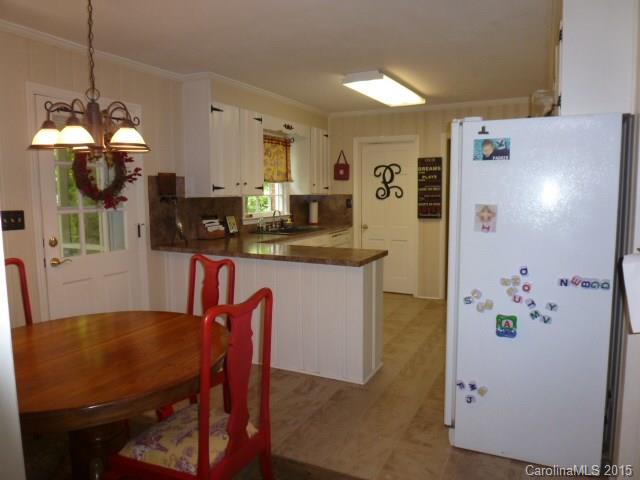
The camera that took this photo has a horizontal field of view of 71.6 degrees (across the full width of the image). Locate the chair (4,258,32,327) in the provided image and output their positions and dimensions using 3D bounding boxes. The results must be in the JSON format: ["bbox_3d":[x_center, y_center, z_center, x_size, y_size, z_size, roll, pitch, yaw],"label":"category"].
[{"bbox_3d":[-1.658,0.640,2.451,0.530,1.010,0.470,3,7,27],"label":"chair"}]

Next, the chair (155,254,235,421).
[{"bbox_3d":[-0.755,0.635,2.376,0.490,1.025,0.540,5,8,41],"label":"chair"}]

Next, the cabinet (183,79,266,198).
[{"bbox_3d":[-0.947,-0.977,4.532,0.321,1.066,0.866,3,7,27],"label":"cabinet"}]

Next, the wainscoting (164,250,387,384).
[{"bbox_3d":[-0.470,0.547,3.801,1.976,0.881,0.444,3,7,27],"label":"wainscoting"}]

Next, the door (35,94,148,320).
[{"bbox_3d":[-1.730,0.000,3.462,0.060,2.054,0.818,3,7,27],"label":"door"}]

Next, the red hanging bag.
[{"bbox_3d":[0.312,-1.036,6.178,0.240,0.410,0.060,3,7,27],"label":"red hanging bag"}]

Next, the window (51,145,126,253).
[{"bbox_3d":[-1.769,-0.391,3.439,0.060,1.030,0.610,3,7,27],"label":"window"}]

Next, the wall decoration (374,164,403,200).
[{"bbox_3d":[0.910,-0.770,5.908,0.404,0.479,0.025,3,7,27],"label":"wall decoration"}]

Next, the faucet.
[{"bbox_3d":[-0.506,-0.237,5.366,0.170,0.250,0.080,3,7,27],"label":"faucet"}]

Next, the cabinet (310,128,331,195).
[{"bbox_3d":[-0.130,-1.062,6.128,0.321,0.872,0.534,3,7,27],"label":"cabinet"}]

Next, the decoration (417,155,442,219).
[{"bbox_3d":[1.403,-0.659,5.670,0.307,0.773,0.030,3,7,27],"label":"decoration"}]

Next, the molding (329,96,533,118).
[{"bbox_3d":[1.314,-1.659,5.584,2.680,0.080,0.070,3,7,27],"label":"molding"}]

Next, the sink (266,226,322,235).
[{"bbox_3d":[-0.382,-0.017,5.292,0.530,0.190,0.850,3,7,27],"label":"sink"}]

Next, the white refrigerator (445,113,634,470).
[{"bbox_3d":[1.195,0.237,2.615,0.780,1.770,0.870,3,7,22],"label":"white refrigerator"}]

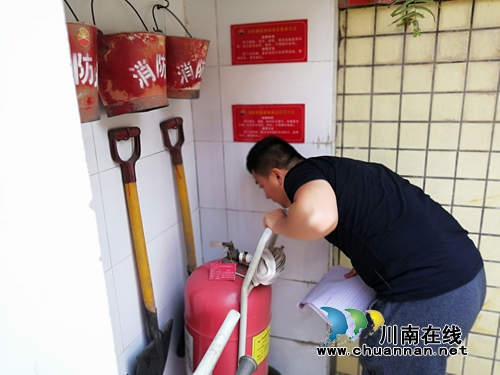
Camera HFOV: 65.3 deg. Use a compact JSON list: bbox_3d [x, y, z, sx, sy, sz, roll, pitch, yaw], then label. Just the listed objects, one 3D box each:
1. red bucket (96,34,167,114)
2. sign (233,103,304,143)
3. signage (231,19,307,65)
[{"bbox_3d":[-0.317,-0.314,1.108,0.205,0.210,0.240,0,15,19],"label":"red bucket"},{"bbox_3d":[0.072,-0.254,1.567,0.299,0.151,0.010,3,16,18],"label":"sign"},{"bbox_3d":[0.070,-0.548,1.484,0.298,0.149,0.010,3,16,18],"label":"signage"}]

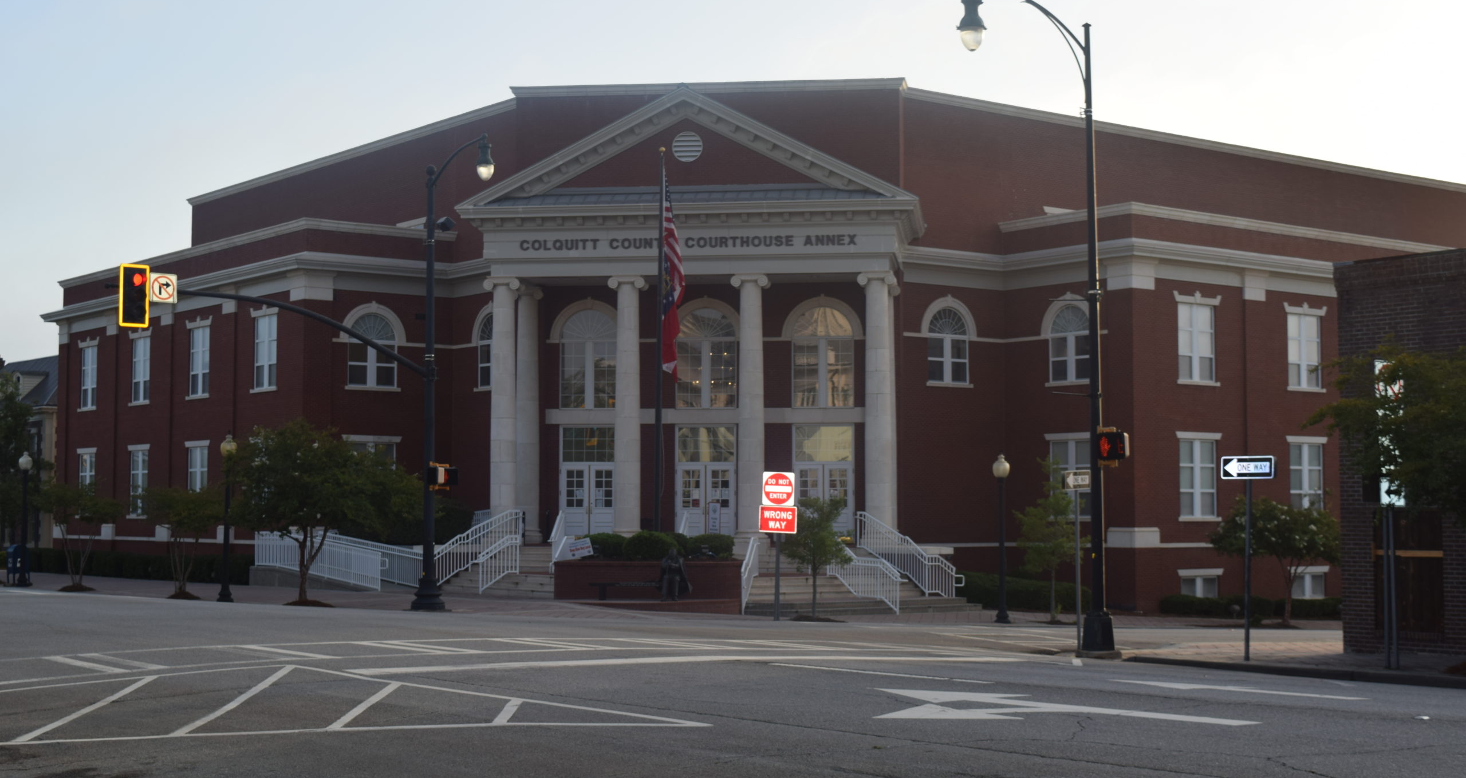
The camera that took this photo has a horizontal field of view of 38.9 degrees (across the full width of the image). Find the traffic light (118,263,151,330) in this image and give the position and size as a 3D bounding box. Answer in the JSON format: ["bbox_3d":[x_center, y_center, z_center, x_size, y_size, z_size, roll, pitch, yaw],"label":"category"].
[{"bbox_3d":[-12.251,-1.897,42.497,0.620,1.306,0.380,3,-4,-38],"label":"traffic light"}]

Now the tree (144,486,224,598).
[{"bbox_3d":[-14.598,4.052,55.219,2.150,2.929,2.150,0,-4,7],"label":"tree"}]

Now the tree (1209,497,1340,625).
[{"bbox_3d":[15.867,4.956,59.997,3.950,3.790,3.800,0,-4,7],"label":"tree"}]

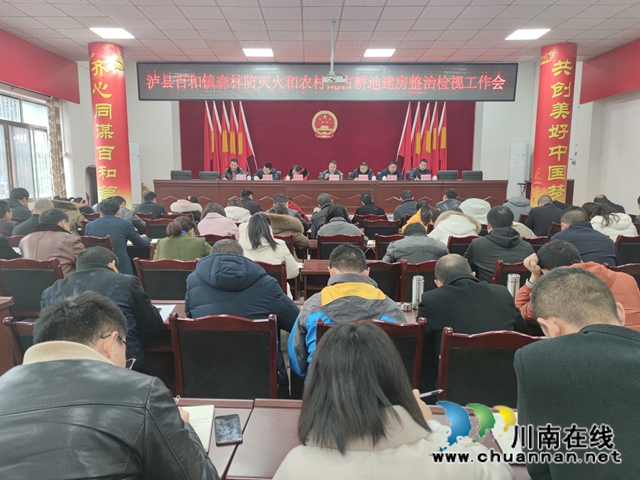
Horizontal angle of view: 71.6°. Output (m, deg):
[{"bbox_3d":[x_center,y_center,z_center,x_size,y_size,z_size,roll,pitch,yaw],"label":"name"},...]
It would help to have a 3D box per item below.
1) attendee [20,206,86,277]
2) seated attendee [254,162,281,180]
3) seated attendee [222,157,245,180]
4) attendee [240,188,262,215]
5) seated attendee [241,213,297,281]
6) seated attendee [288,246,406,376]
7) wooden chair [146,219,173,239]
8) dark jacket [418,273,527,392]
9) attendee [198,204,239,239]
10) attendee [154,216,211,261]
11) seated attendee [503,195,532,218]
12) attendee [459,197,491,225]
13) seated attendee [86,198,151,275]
[{"bbox_3d":[-1.976,0.374,3.488,0.540,1.247,0.750,0,8,0],"label":"attendee"},{"bbox_3d":[-1.125,-1.092,9.544,0.570,1.110,0.750,0,9,0],"label":"seated attendee"},{"bbox_3d":[-1.712,-0.978,8.837,0.540,1.270,0.750,0,8,0],"label":"seated attendee"},{"bbox_3d":[-1.045,-0.149,6.991,0.520,1.291,0.750,1,8,7],"label":"attendee"},{"bbox_3d":[-0.382,0.388,3.502,0.520,1.218,0.750,0,8,0],"label":"seated attendee"},{"bbox_3d":[0.126,0.584,2.292,0.580,1.174,0.750,0,8,0],"label":"seated attendee"},{"bbox_3d":[-1.965,0.189,5.923,0.460,0.950,0.530,0,9,0],"label":"wooden chair"},{"bbox_3d":[0.705,0.477,2.114,0.520,0.670,0.520,0,9,0],"label":"dark jacket"},{"bbox_3d":[-1.011,0.248,4.642,0.470,1.270,0.750,0,8,-1],"label":"attendee"},{"bbox_3d":[-1.075,0.417,3.561,0.490,1.200,0.750,0,9,2],"label":"attendee"},{"bbox_3d":[3.027,-0.073,6.985,0.490,1.260,0.750,0,8,-1],"label":"seated attendee"},{"bbox_3d":[1.960,0.082,5.813,0.480,1.280,0.750,0,8,-1],"label":"attendee"},{"bbox_3d":[-2.123,0.191,4.738,0.560,1.254,0.750,1,8,7],"label":"seated attendee"}]

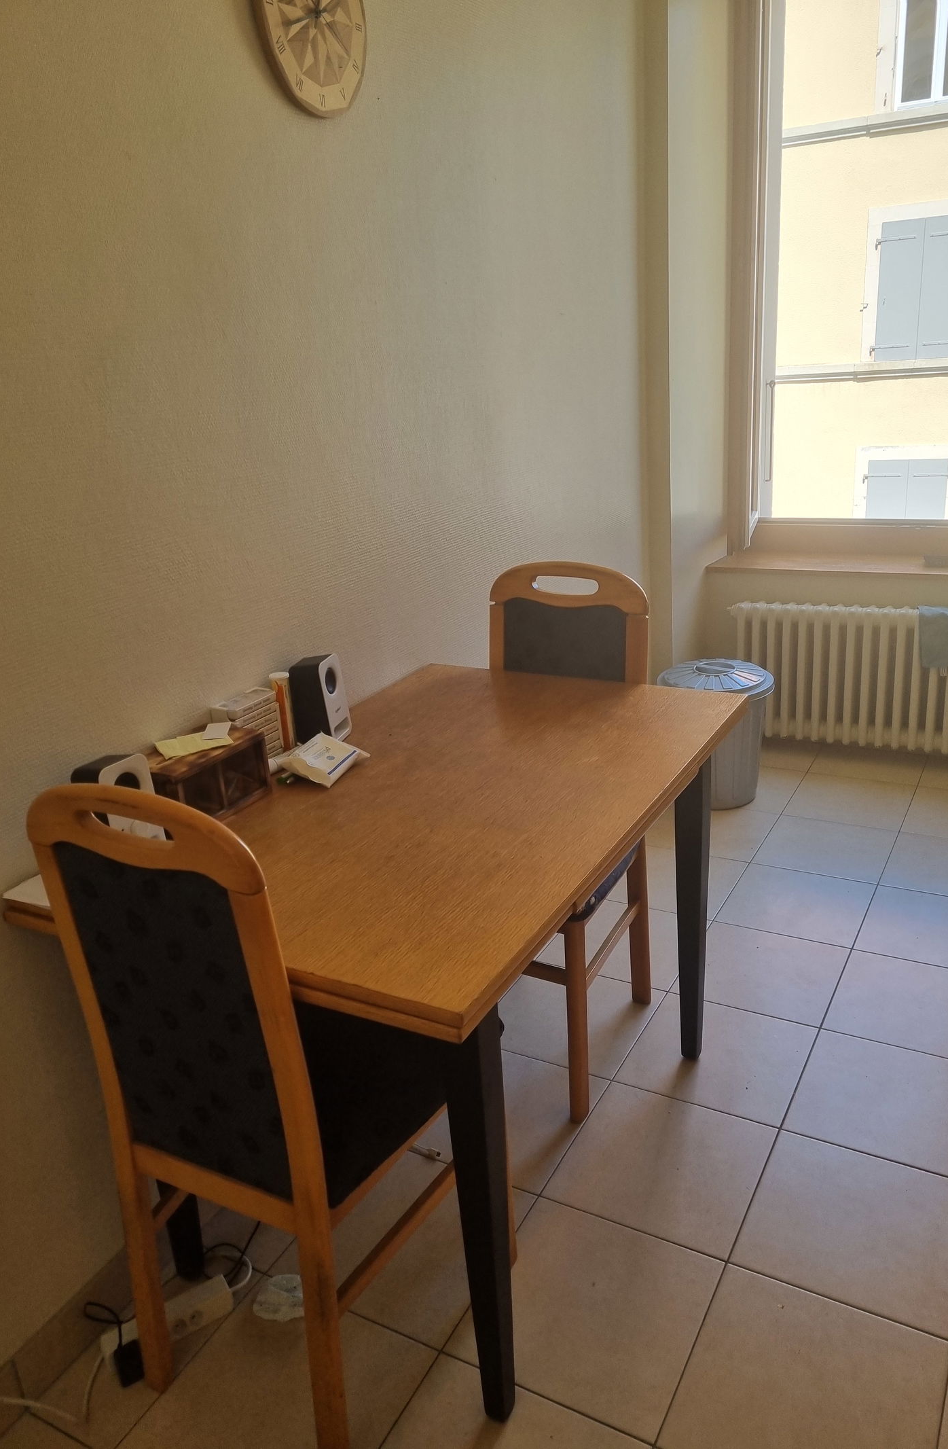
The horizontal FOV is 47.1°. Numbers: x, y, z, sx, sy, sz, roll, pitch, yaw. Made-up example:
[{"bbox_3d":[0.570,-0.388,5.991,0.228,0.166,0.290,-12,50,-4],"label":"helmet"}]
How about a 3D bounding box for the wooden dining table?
[{"bbox_3d":[-0.031,0.440,1.889,0.698,0.750,1.100,7,23,28],"label":"wooden dining table"}]

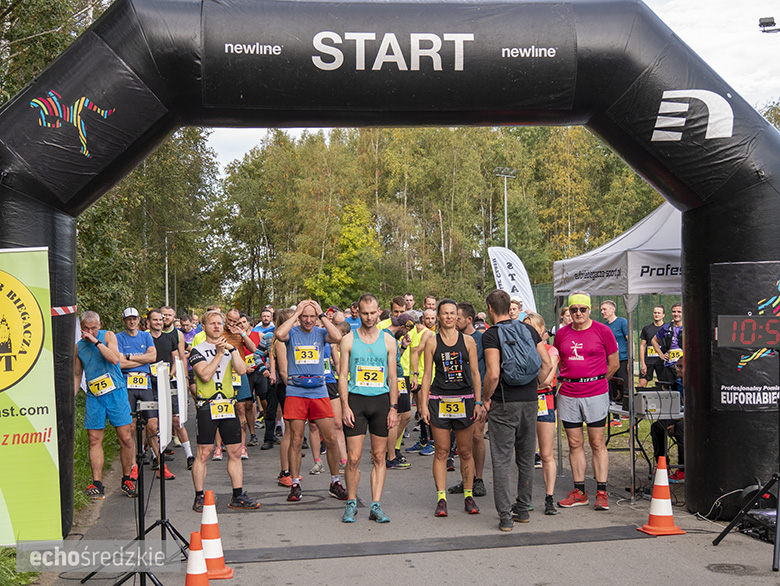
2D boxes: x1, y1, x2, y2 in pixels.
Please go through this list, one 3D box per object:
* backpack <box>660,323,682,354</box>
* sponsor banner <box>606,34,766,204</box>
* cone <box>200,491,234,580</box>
[{"bbox_3d":[3.903,0.620,17.200,0.360,0.440,0.270,-1,-1,12],"label":"backpack"},{"bbox_3d":[2.330,-1.370,9.830,1.040,0.880,0.250,41,-13,-3],"label":"sponsor banner"},{"bbox_3d":[-1.160,1.551,8.181,0.285,0.545,0.285,-1,-1,-5],"label":"cone"}]

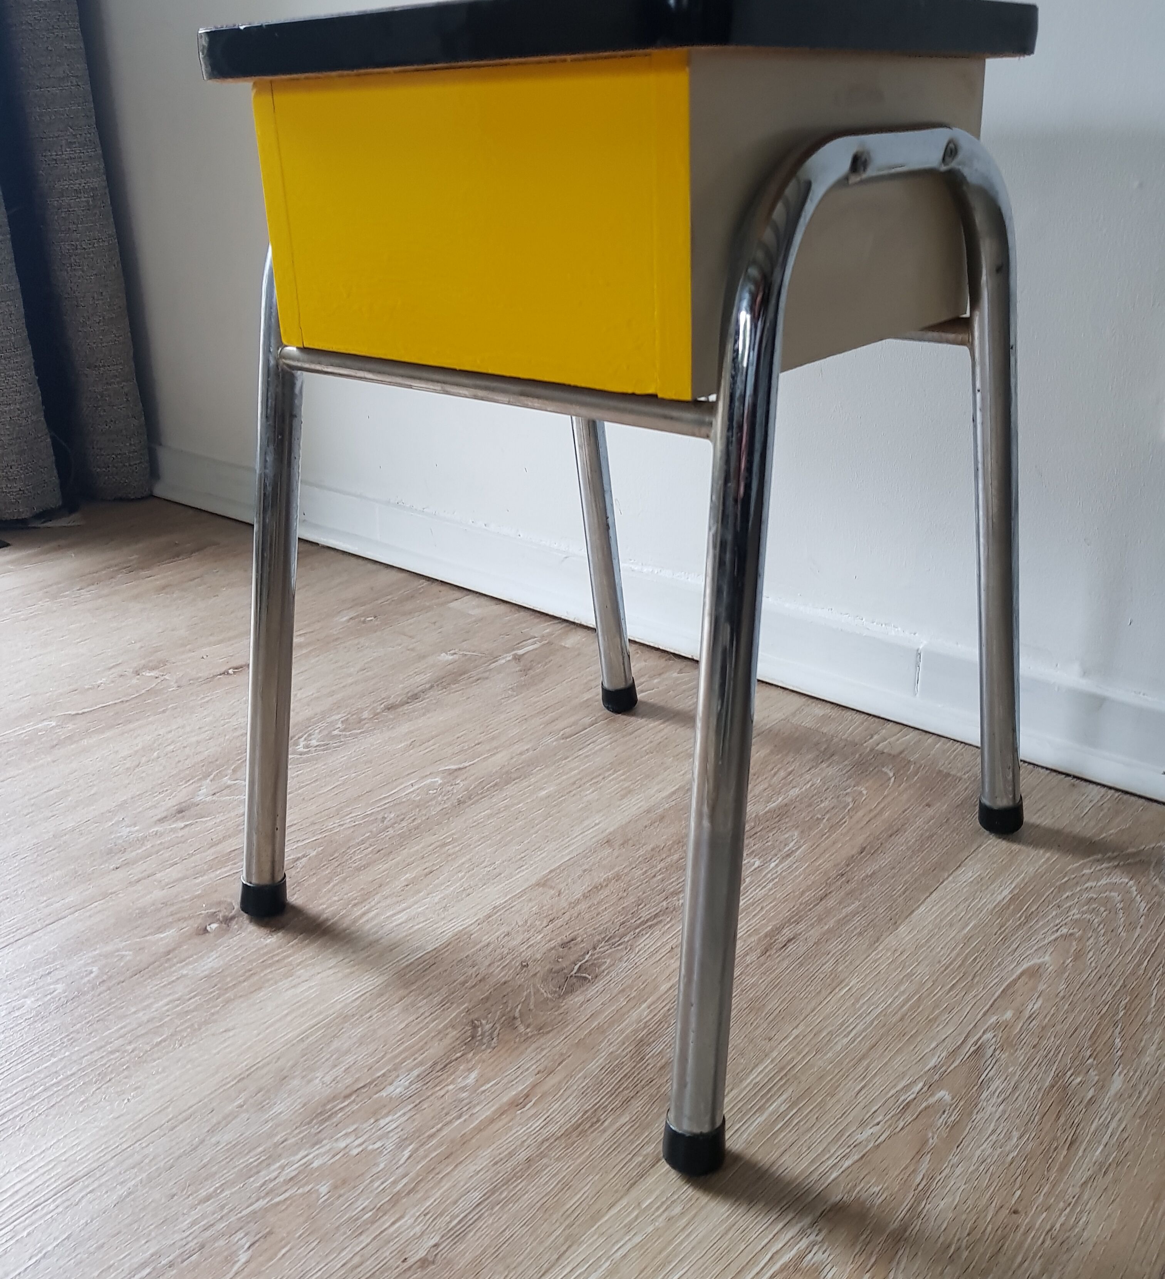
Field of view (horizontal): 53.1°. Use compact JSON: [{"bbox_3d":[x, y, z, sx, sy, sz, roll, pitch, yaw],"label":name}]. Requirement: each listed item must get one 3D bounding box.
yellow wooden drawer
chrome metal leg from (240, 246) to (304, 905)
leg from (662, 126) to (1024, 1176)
[{"bbox_3d":[0.025,-0.207,0.555,0.234,0.118,0.250,17,31,36],"label":"yellow wooden drawer"},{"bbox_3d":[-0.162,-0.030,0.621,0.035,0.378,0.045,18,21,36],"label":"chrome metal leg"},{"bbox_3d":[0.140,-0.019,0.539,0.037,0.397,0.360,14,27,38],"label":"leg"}]

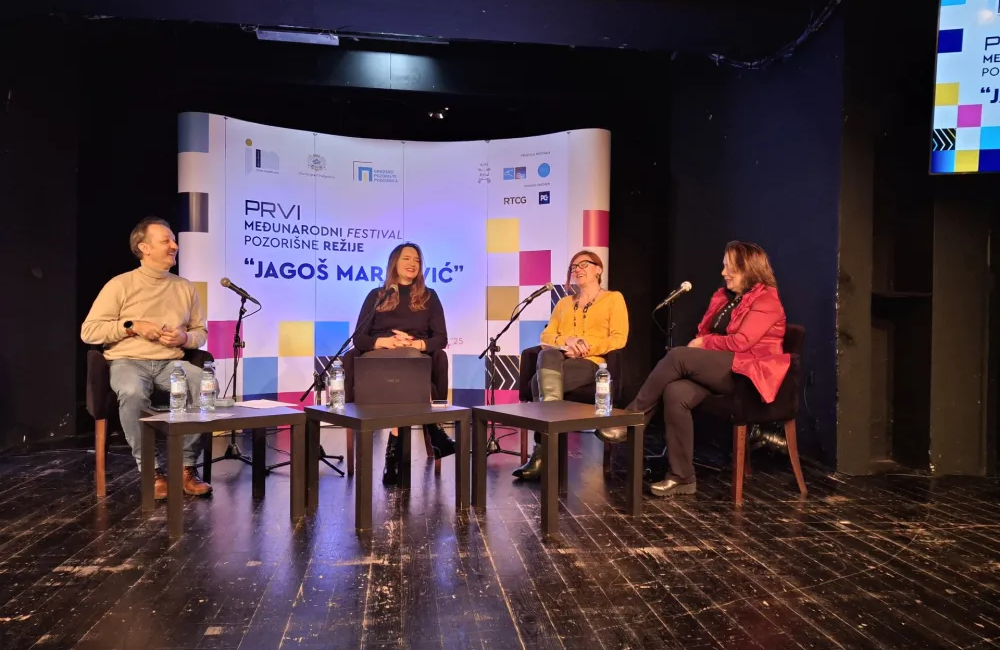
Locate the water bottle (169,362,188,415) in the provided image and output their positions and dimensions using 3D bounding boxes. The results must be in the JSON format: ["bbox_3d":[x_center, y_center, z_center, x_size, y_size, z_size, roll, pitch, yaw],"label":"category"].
[{"bbox_3d":[-1.416,0.271,3.180,0.065,0.224,0.065,0,0,0],"label":"water bottle"}]

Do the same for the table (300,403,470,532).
[{"bbox_3d":[-0.520,0.610,3.315,0.550,0.450,0.550,0,0,-39],"label":"table"}]

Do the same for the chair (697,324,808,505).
[{"bbox_3d":[1.238,0.418,3.704,0.570,0.840,0.580,0,0,-24],"label":"chair"}]

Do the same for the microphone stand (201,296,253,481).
[{"bbox_3d":[-1.536,0.332,4.210,0.500,1.000,0.450,0,0,0],"label":"microphone stand"}]

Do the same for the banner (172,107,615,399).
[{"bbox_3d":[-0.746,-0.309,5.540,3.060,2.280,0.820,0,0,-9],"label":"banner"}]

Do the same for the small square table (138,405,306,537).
[{"bbox_3d":[-1.223,0.603,3.180,0.550,0.450,0.550,0,0,-36],"label":"small square table"}]

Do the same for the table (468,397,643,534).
[{"bbox_3d":[0.255,0.611,3.264,0.550,0.450,0.550,0,0,-36],"label":"table"}]

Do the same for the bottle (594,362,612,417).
[{"bbox_3d":[0.442,0.274,3.085,0.065,0.224,0.065,0,0,0],"label":"bottle"}]

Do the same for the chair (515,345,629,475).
[{"bbox_3d":[0.465,0.413,4.417,0.580,0.840,0.570,0,0,22],"label":"chair"}]

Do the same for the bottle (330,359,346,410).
[{"bbox_3d":[-0.739,0.265,3.285,0.066,0.230,0.066,0,0,0],"label":"bottle"}]

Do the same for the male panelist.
[{"bbox_3d":[-1.794,0.134,3.690,0.590,1.380,0.680,0,0,-34],"label":"male panelist"}]

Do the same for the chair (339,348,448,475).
[{"bbox_3d":[-0.614,0.409,4.264,0.580,0.840,0.570,0,0,-7],"label":"chair"}]

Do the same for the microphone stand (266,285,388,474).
[{"bbox_3d":[-0.975,0.313,4.190,0.710,1.040,0.490,0,0,-2],"label":"microphone stand"}]

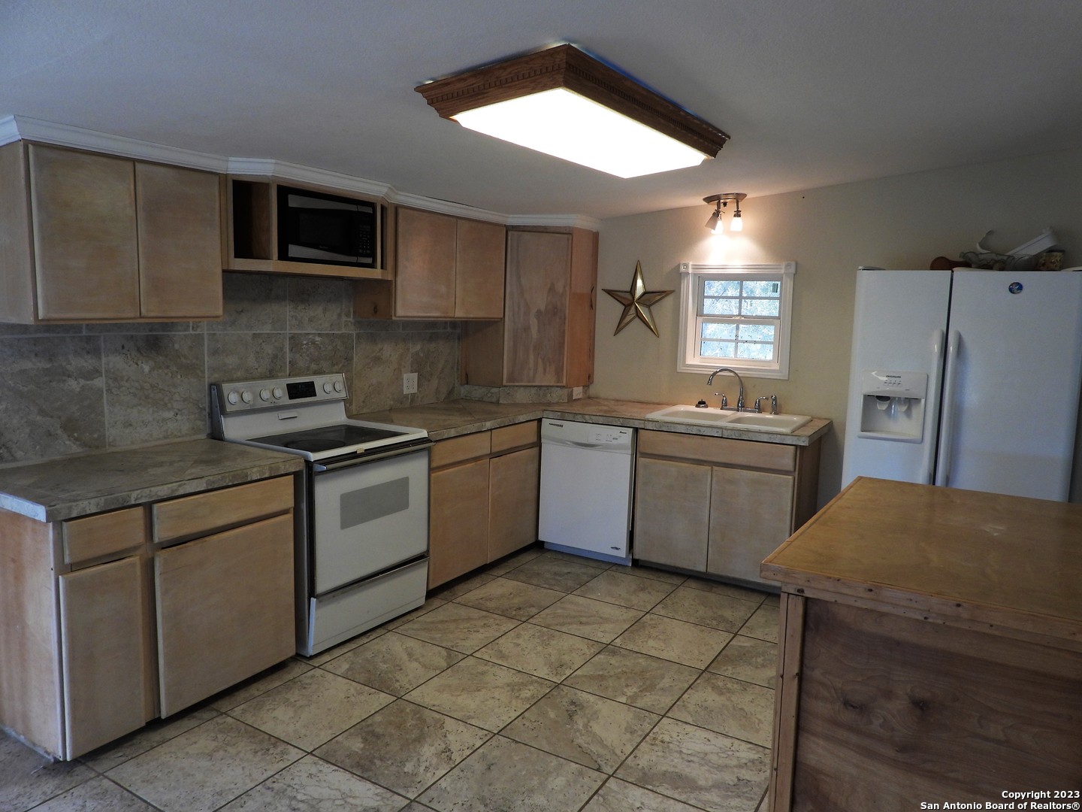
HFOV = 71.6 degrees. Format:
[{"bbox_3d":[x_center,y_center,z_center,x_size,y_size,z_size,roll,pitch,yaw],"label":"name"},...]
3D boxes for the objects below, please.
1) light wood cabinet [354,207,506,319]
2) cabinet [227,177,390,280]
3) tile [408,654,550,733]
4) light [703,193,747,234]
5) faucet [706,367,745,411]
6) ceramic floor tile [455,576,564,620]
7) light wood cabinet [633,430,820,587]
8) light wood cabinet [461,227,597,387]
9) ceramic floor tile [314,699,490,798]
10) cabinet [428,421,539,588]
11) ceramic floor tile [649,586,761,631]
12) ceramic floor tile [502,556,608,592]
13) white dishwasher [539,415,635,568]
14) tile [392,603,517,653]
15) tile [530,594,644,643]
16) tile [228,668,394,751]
[{"bbox_3d":[-0.650,-0.847,4.630,0.310,0.617,1.080,6,8,31],"label":"light wood cabinet"},{"bbox_3d":[-1.134,-0.817,3.558,0.400,0.410,0.990,5,8,31],"label":"cabinet"},{"bbox_3d":[-0.237,1.151,3.023,0.454,0.010,0.454,5,8,31],"label":"tile"},{"bbox_3d":[1.125,-1.180,4.646,0.250,0.220,0.240,6,8,31],"label":"light"},{"bbox_3d":[1.139,-0.097,4.638,0.225,0.265,0.052,0,7,-13],"label":"faucet"},{"bbox_3d":[-0.154,1.036,4.035,0.454,0.010,0.454,5,8,31],"label":"ceramic floor tile"},{"bbox_3d":[1.115,0.553,4.543,0.950,0.817,0.600,6,8,31],"label":"light wood cabinet"},{"bbox_3d":[-0.087,-0.696,5.300,0.880,1.059,0.670,0,7,-13],"label":"light wood cabinet"},{"bbox_3d":[-0.474,1.190,2.636,0.454,0.010,0.454,5,8,31],"label":"ceramic floor tile"},{"bbox_3d":[-0.547,0.517,4.537,0.620,0.815,1.095,6,8,31],"label":"cabinet"},{"bbox_3d":[0.869,1.067,3.947,0.453,0.010,0.450,6,8,31],"label":"ceramic floor tile"},{"bbox_3d":[0.080,0.992,4.420,0.453,0.010,0.450,6,8,31],"label":"ceramic floor tile"},{"bbox_3d":[0.428,0.505,4.878,0.610,0.861,0.610,6,8,31],"label":"white dishwasher"},{"bbox_3d":[-0.400,1.084,3.673,0.457,0.010,0.457,6,8,31],"label":"tile"},{"bbox_3d":[0.238,1.073,3.792,0.453,0.010,0.450,6,8,31],"label":"tile"},{"bbox_3d":[-0.874,1.159,2.887,0.453,0.010,0.450,6,8,31],"label":"tile"}]

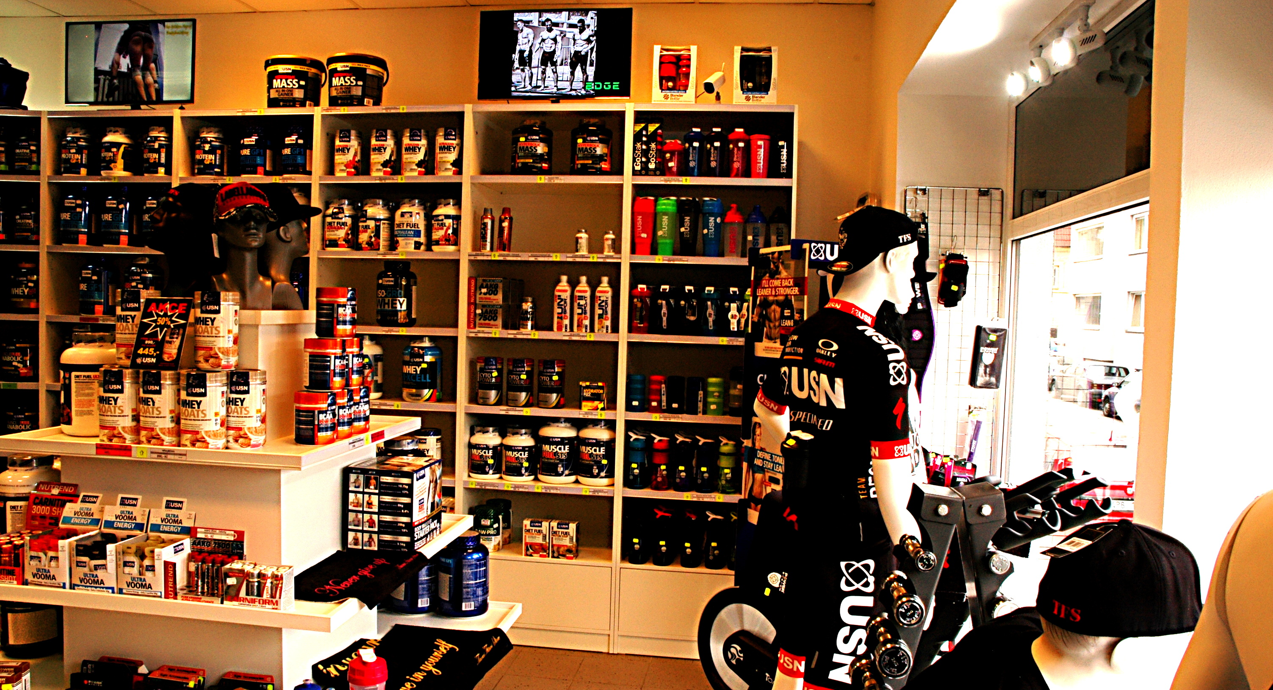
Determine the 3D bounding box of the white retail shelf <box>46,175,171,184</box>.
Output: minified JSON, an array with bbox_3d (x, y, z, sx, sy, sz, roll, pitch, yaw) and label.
[{"bbox_3d":[-2.617,-0.832,4.940,0.681,0.036,0.346,2,2,8],"label":"white retail shelf"}]

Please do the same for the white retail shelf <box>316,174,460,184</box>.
[{"bbox_3d":[-1.158,-0.795,4.733,0.706,0.036,0.346,2,2,8],"label":"white retail shelf"}]

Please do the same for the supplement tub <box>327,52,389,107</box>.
[{"bbox_3d":[-1.425,-1.323,4.869,0.300,0.257,0.285,2,3,0],"label":"supplement tub"}]

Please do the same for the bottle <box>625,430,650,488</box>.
[{"bbox_3d":[0.007,0.566,4.683,0.102,0.277,0.100,2,3,6],"label":"bottle"}]

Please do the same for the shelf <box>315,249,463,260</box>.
[{"bbox_3d":[-1.165,-0.436,4.744,0.708,0.036,0.346,2,2,8],"label":"shelf"}]

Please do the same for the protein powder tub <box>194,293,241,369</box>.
[{"bbox_3d":[-1.209,-0.042,2.750,0.120,0.220,0.120,2,2,0],"label":"protein powder tub"}]

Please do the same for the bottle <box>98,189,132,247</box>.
[{"bbox_3d":[-2.650,-0.654,4.846,0.172,0.295,0.172,2,2,8],"label":"bottle"}]

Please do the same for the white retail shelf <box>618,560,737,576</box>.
[{"bbox_3d":[0.303,1.018,4.413,0.710,0.022,0.270,2,2,10],"label":"white retail shelf"}]

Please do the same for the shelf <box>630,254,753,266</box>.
[{"bbox_3d":[0.344,-0.384,4.471,0.721,0.031,0.310,2,2,8],"label":"shelf"}]

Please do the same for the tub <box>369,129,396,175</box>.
[{"bbox_3d":[-1.230,-0.934,4.619,0.125,0.222,0.125,2,2,0],"label":"tub"}]

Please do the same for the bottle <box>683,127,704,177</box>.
[{"bbox_3d":[0.269,-0.890,4.402,0.096,0.227,0.096,2,2,8],"label":"bottle"}]

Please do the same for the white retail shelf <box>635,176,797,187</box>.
[{"bbox_3d":[0.358,-0.744,4.460,0.727,0.037,0.280,2,2,8],"label":"white retail shelf"}]

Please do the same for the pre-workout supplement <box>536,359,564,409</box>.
[{"bbox_3d":[-0.423,0.194,4.759,0.131,0.234,0.131,2,3,4],"label":"pre-workout supplement"}]

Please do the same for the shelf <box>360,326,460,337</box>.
[{"bbox_3d":[-1.173,-0.076,4.691,0.727,0.037,0.280,2,2,8],"label":"shelf"}]

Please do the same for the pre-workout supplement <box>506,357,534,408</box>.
[{"bbox_3d":[-0.556,0.181,4.560,0.127,0.233,0.127,2,2,1],"label":"pre-workout supplement"}]

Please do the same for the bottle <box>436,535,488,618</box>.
[{"bbox_3d":[-0.636,0.843,3.500,0.180,0.285,0.180,2,2,8],"label":"bottle"}]

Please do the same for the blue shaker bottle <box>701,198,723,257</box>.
[{"bbox_3d":[0.351,-0.542,4.396,0.103,0.268,0.103,2,2,3],"label":"blue shaker bottle"}]

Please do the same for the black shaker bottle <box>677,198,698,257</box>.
[{"bbox_3d":[0.253,-0.566,4.601,0.097,0.284,0.100,2,3,10],"label":"black shaker bottle"}]

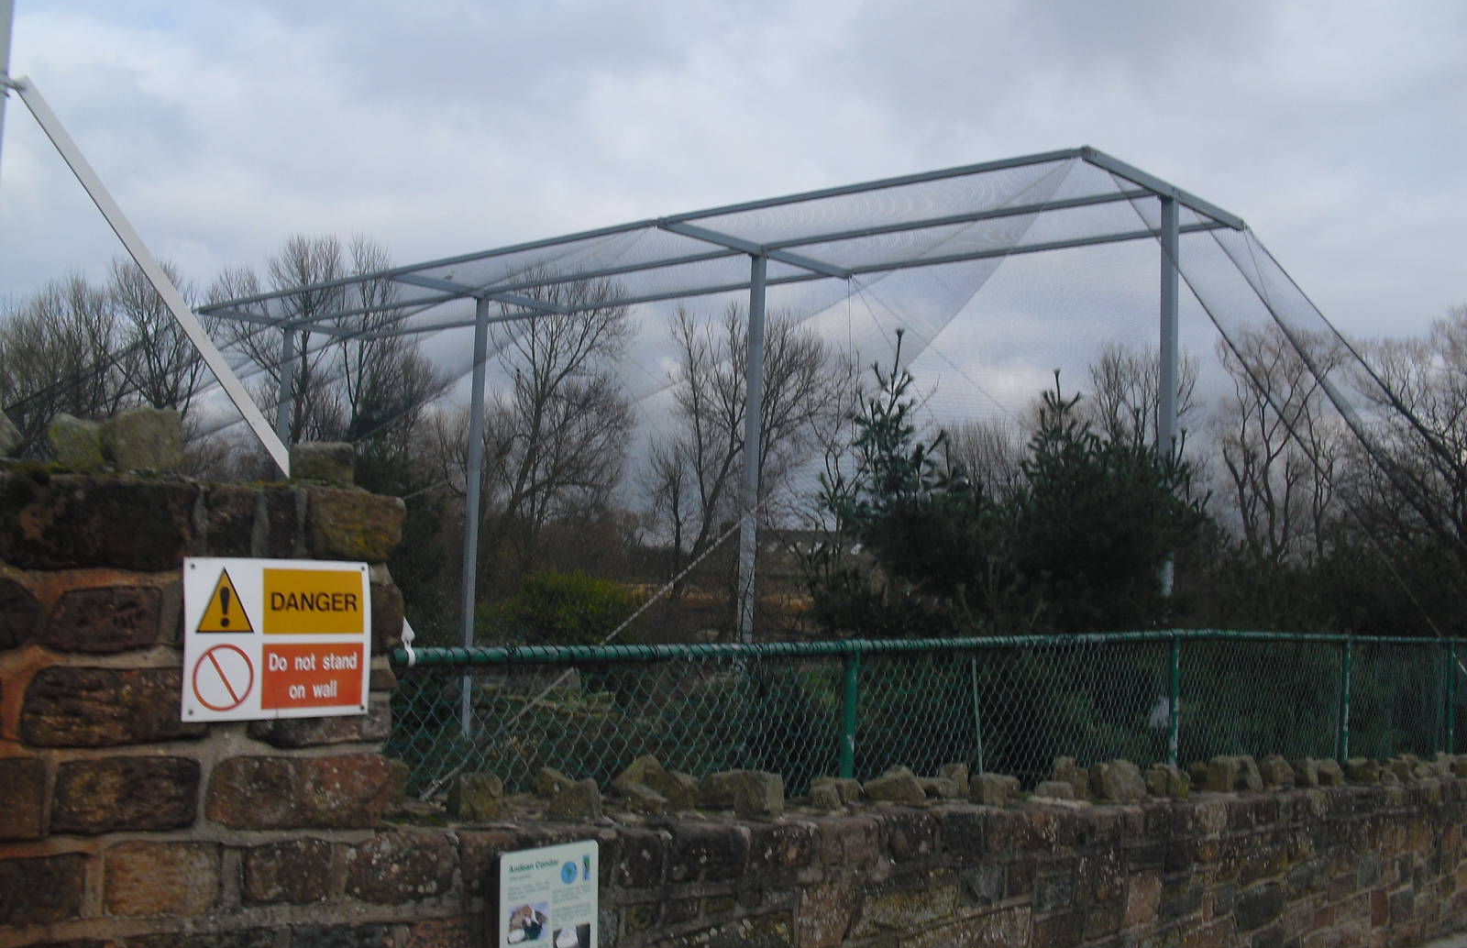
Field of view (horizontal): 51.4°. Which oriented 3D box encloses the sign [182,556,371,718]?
[{"bbox_3d":[-0.869,0.317,2.928,0.010,0.300,0.395,-8,-9,43],"label":"sign"}]

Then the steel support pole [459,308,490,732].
[{"bbox_3d":[-2.630,0.403,15.515,0.090,4.490,0.090,-1,-4,43],"label":"steel support pole"}]

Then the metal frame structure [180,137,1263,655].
[{"bbox_3d":[-1.241,0.321,14.219,11.500,4.610,2.330,-1,-4,43],"label":"metal frame structure"}]

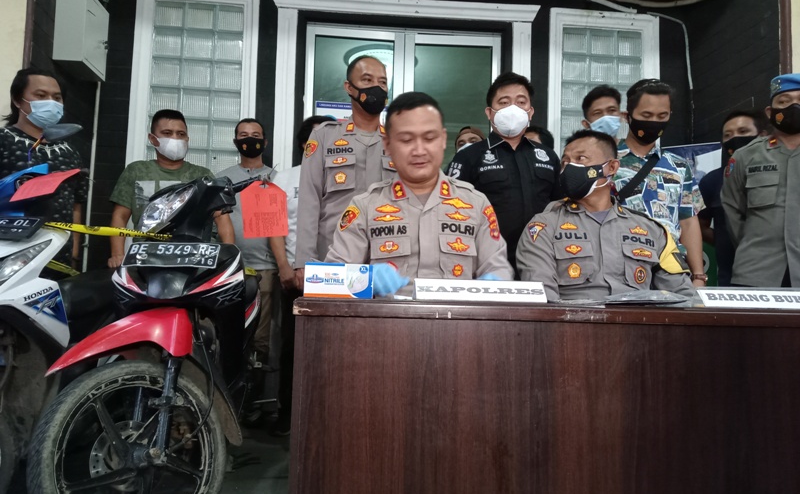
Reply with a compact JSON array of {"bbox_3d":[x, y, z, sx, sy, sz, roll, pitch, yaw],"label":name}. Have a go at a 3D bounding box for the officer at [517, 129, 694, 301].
[{"bbox_3d":[0.643,0.271,1.922,0.580,1.311,0.700,1,-4,8],"label":"officer"}]

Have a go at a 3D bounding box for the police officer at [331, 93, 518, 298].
[{"bbox_3d":[0.048,0.226,1.820,0.560,1.361,0.680,1,-4,-3],"label":"police officer"}]

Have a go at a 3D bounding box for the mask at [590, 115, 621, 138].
[{"bbox_3d":[0.901,-0.526,2.850,0.150,0.120,0.085,1,-4,4],"label":"mask"}]

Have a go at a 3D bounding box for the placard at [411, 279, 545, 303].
[{"bbox_3d":[0.187,0.103,1.500,0.305,0.050,0.050,1,-4,0],"label":"placard"}]

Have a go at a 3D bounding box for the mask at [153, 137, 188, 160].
[{"bbox_3d":[-1.059,-0.452,3.000,0.155,0.120,0.090,4,-5,-34],"label":"mask"}]

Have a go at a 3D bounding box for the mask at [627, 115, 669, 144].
[{"bbox_3d":[0.952,-0.441,2.470,0.150,0.125,0.090,1,11,4],"label":"mask"}]

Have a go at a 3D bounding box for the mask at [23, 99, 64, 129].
[{"bbox_3d":[-1.402,-0.524,2.560,0.090,0.125,0.155,-2,-5,36],"label":"mask"}]

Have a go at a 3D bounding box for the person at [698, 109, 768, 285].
[{"bbox_3d":[1.521,0.200,2.840,0.500,1.628,0.320,0,-4,14],"label":"person"}]

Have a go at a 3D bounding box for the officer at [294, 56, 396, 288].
[{"bbox_3d":[-0.174,0.085,2.606,0.530,1.747,0.330,2,-4,-14],"label":"officer"}]

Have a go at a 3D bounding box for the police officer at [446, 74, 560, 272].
[{"bbox_3d":[0.408,0.135,2.509,0.510,1.660,0.330,2,-4,-10],"label":"police officer"}]

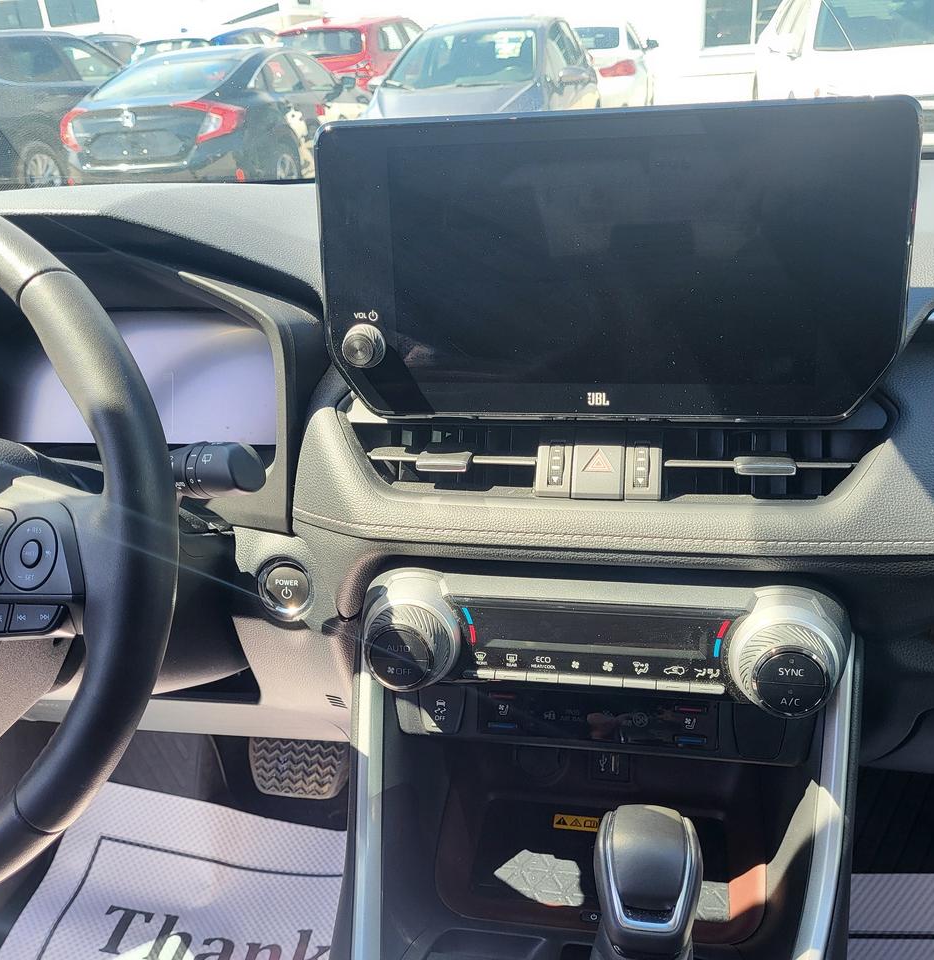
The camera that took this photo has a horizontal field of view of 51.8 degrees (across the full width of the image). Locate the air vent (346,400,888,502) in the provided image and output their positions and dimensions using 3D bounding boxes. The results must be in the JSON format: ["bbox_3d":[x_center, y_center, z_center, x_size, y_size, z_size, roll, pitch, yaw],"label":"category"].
[{"bbox_3d":[0.078,-0.019,0.569,0.308,0.058,0.040,2,17,13],"label":"air vent"}]

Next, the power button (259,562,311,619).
[{"bbox_3d":[-0.117,0.070,0.618,0.033,0.033,0.017,2,8,13],"label":"power button"}]

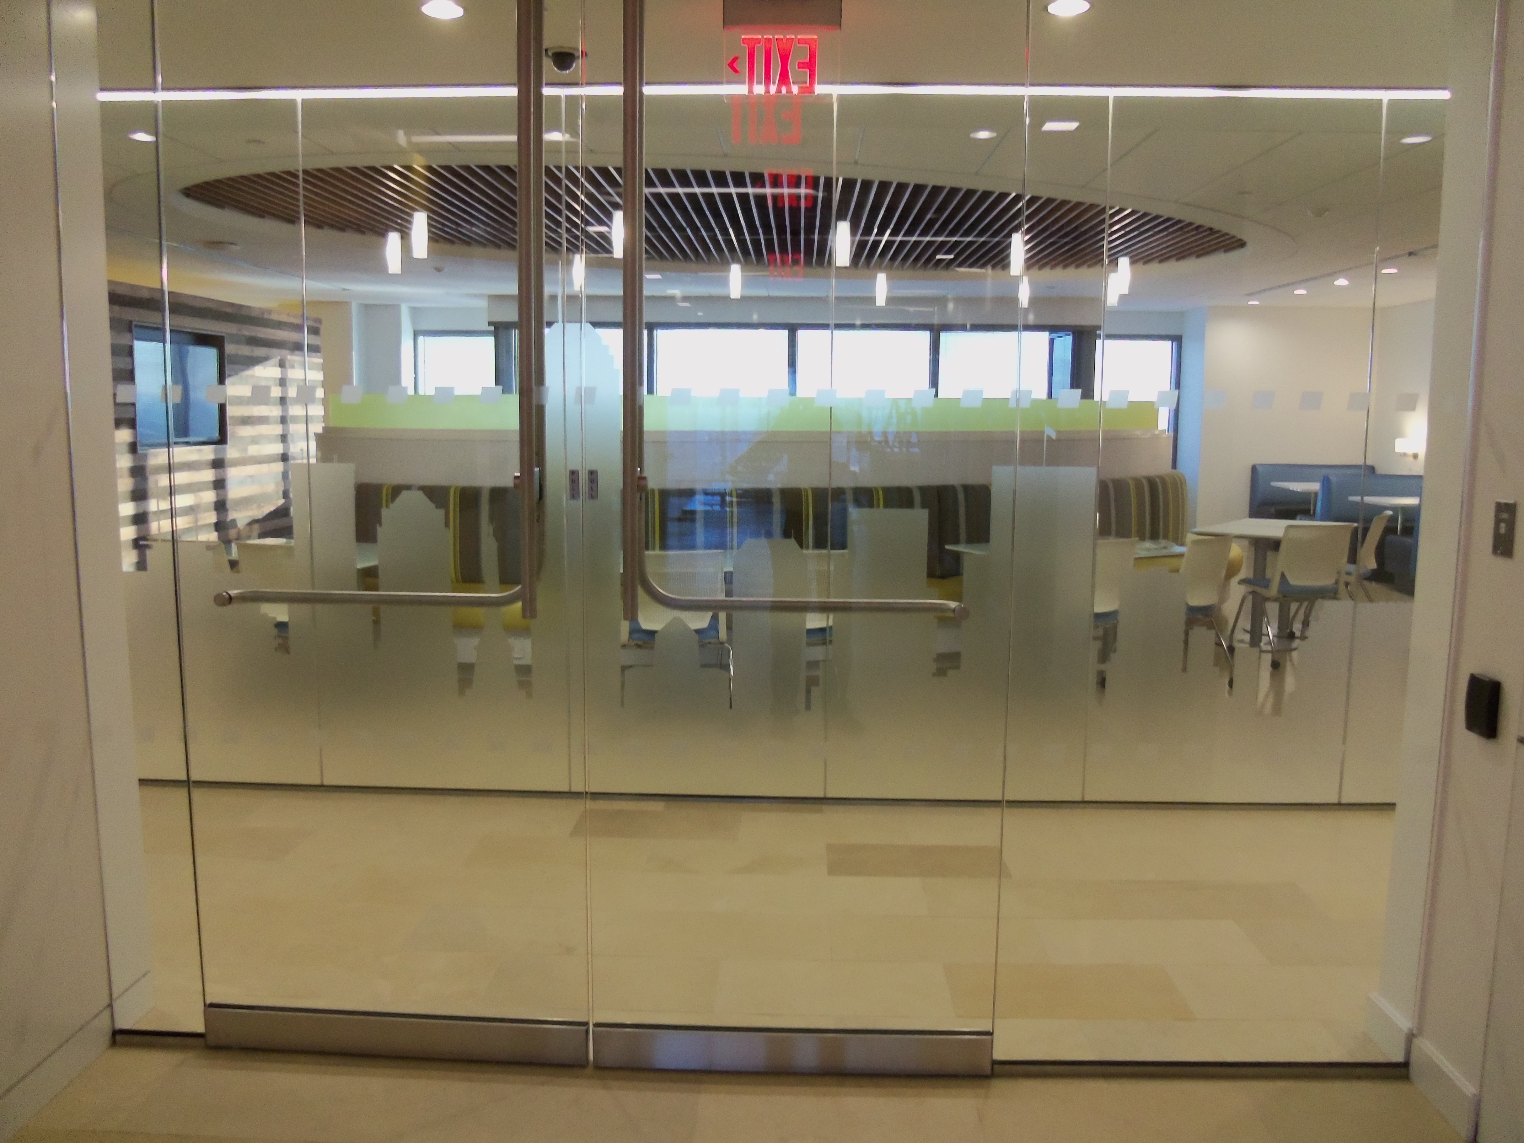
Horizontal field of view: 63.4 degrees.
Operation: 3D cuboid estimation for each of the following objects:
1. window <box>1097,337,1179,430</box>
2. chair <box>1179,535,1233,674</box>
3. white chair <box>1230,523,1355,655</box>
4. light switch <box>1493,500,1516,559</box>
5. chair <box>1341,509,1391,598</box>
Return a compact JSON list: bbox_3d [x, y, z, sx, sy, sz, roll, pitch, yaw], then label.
[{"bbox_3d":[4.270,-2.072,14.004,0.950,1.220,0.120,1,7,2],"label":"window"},{"bbox_3d":[2.255,0.214,6.758,0.530,0.860,0.560,-5,9,-38],"label":"chair"},{"bbox_3d":[3.222,0.128,7.489,0.530,0.860,0.560,-2,8,-17],"label":"white chair"},{"bbox_3d":[1.464,-0.083,2.426,0.012,0.113,0.072,1,7,2],"label":"light switch"},{"bbox_3d":[3.928,0.022,8.357,0.560,0.860,0.530,6,9,34],"label":"chair"}]

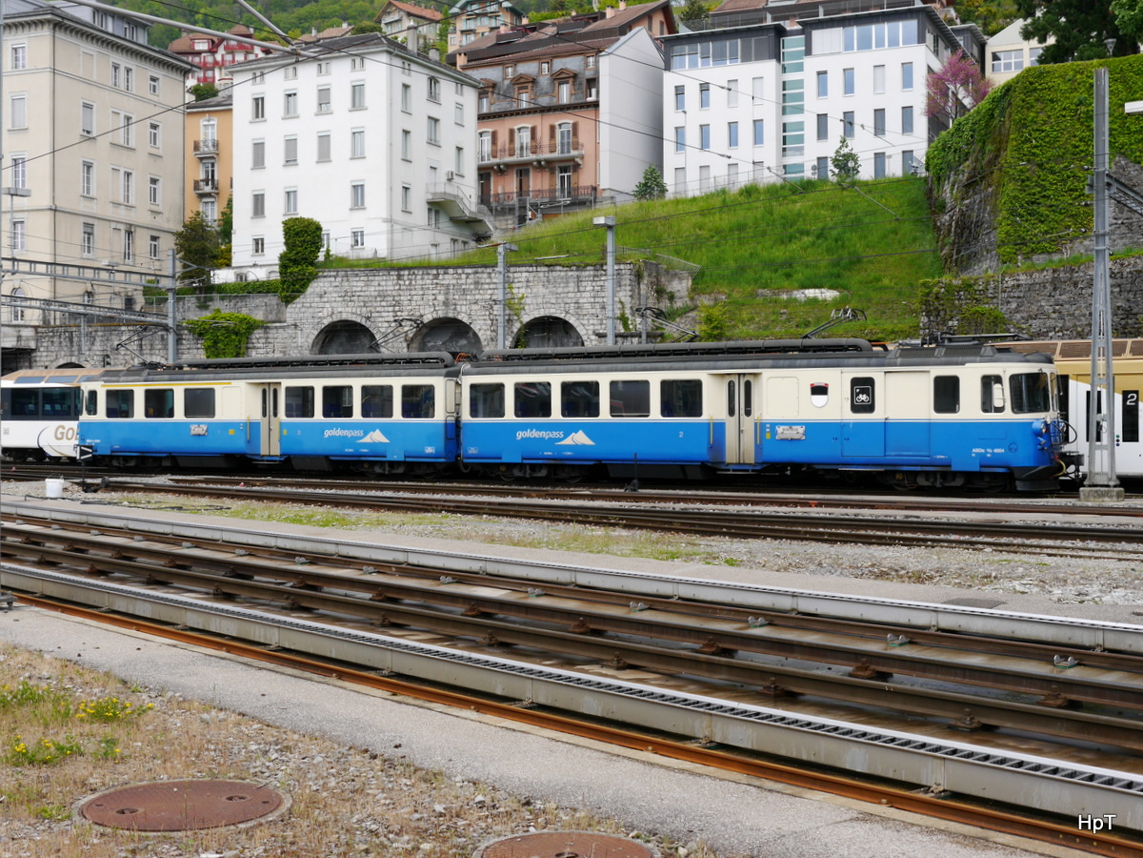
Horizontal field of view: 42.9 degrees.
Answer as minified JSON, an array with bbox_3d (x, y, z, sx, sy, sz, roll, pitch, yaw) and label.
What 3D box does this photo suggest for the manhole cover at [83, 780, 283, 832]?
[{"bbox_3d":[-1.700,1.640,6.350,0.910,0.050,0.910,0,0,0],"label":"manhole cover"}]

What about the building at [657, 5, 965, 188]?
[{"bbox_3d":[20.100,-24.100,116.200,20.500,12.800,18.500,0,0,24],"label":"building"}]

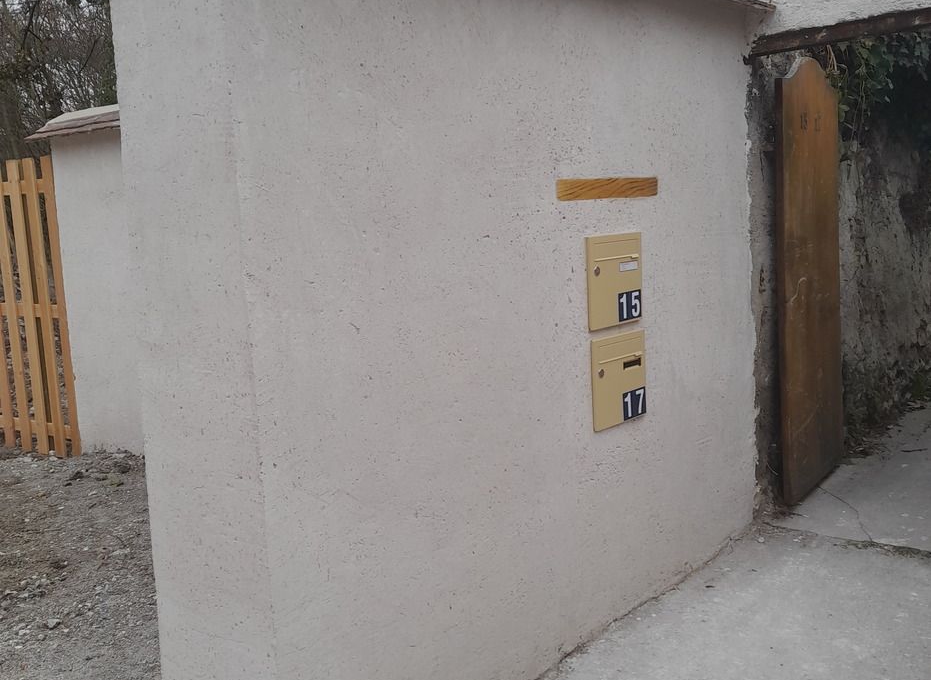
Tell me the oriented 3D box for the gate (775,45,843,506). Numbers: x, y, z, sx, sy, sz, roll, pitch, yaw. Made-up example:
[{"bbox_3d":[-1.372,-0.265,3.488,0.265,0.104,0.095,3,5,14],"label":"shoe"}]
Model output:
[{"bbox_3d":[1.554,-0.282,4.032,0.040,1.920,0.736,2,7,40],"label":"gate"}]

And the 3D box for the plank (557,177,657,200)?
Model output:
[{"bbox_3d":[0.460,-0.484,2.873,0.030,0.062,0.571,2,10,43],"label":"plank"}]

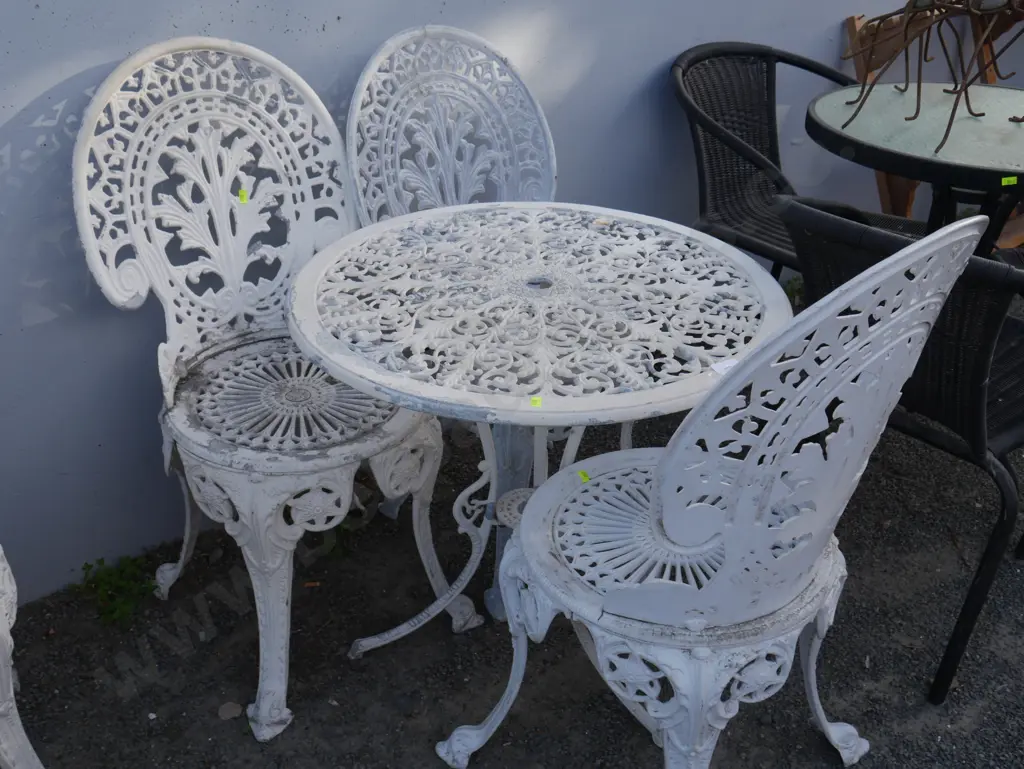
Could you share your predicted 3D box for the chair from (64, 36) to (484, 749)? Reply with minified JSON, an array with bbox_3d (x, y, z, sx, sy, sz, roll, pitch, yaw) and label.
[{"bbox_3d":[-0.334,-0.017,1.496,0.425,0.895,0.455,-23,38,-35],"label":"chair"}]

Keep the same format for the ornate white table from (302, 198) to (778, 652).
[{"bbox_3d":[0.030,0.133,1.524,0.675,0.620,0.675,-21,37,-34],"label":"ornate white table"}]

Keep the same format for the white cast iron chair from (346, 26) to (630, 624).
[{"bbox_3d":[-0.016,-0.126,1.761,0.425,0.895,0.455,-20,36,-33],"label":"white cast iron chair"}]

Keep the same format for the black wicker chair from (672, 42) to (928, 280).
[{"bbox_3d":[0.604,-0.321,2.215,0.560,0.740,0.575,-22,37,-35],"label":"black wicker chair"}]

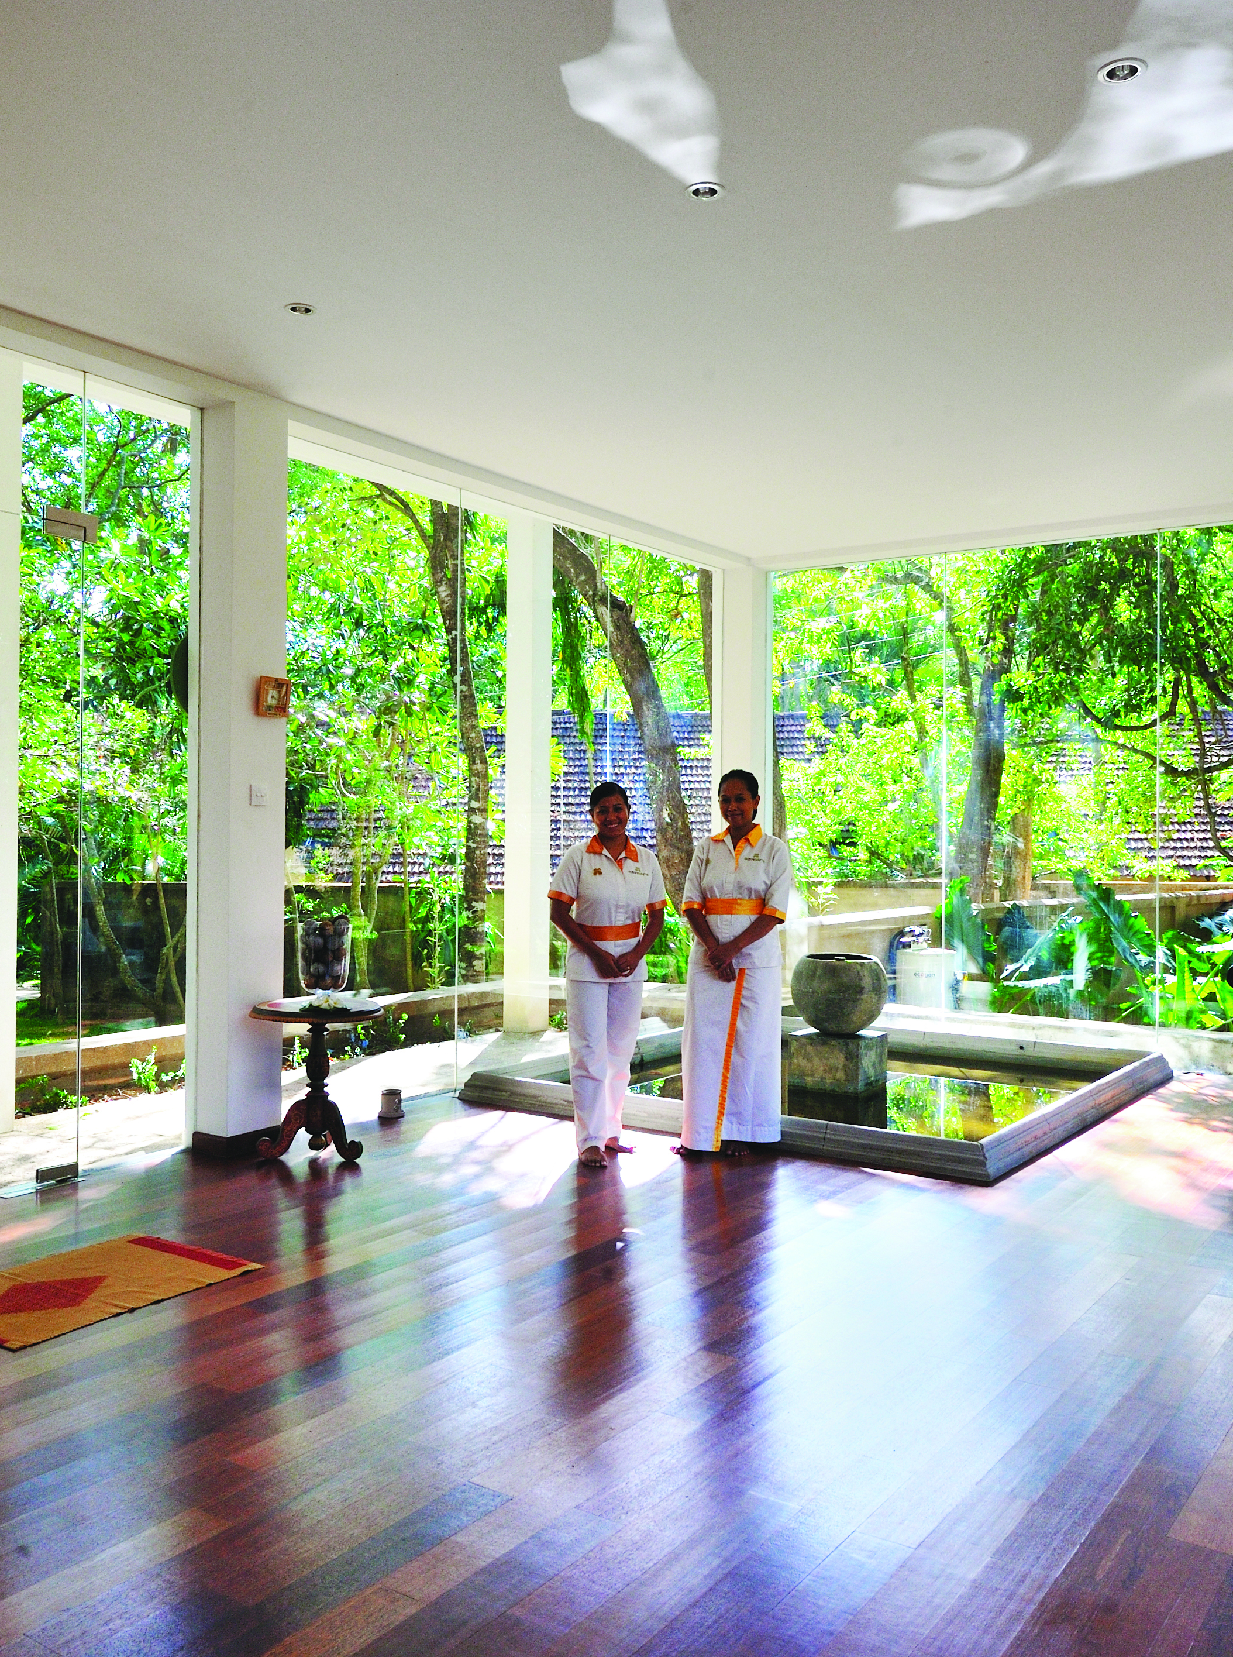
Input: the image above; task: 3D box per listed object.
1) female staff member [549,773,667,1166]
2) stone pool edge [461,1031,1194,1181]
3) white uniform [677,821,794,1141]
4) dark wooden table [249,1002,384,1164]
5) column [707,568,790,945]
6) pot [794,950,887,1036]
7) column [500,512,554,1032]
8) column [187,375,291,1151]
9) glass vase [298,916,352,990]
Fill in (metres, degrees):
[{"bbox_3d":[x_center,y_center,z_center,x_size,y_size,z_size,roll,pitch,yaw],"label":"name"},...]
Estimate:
[{"bbox_3d":[-0.032,0.587,5.801,0.489,1.554,0.353,0,0,-13],"label":"female staff member"},{"bbox_3d":[1.136,1.297,7.267,2.764,0.156,2.805,0,0,35],"label":"stone pool edge"},{"bbox_3d":[0.508,0.659,5.825,0.456,1.358,0.300,0,0,5],"label":"white uniform"},{"bbox_3d":[-1.238,1.048,5.690,0.556,0.617,0.556,0,0,0],"label":"dark wooden table"},{"bbox_3d":[0.858,-0.182,9.389,0.303,3.127,0.283,0,0,35],"label":"column"},{"bbox_3d":[1.169,0.879,7.283,0.502,0.409,0.502,0,0,0],"label":"pot"},{"bbox_3d":[-0.596,-0.380,9.286,0.207,3.481,0.207,0,0,35],"label":"column"},{"bbox_3d":[-1.612,-0.202,5.866,0.278,3.113,0.292,0,0,35],"label":"column"},{"bbox_3d":[-1.217,0.548,5.771,0.230,0.368,0.230,0,0,0],"label":"glass vase"}]

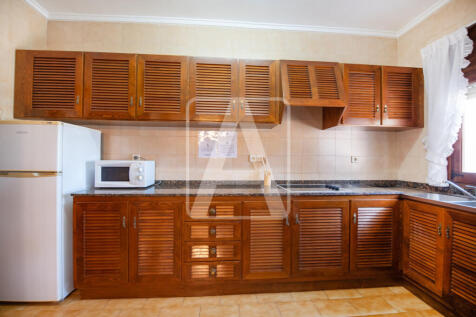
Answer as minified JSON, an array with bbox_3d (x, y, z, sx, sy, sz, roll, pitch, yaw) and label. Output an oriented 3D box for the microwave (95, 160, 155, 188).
[{"bbox_3d":[-1.108,0.148,1.991,0.446,0.257,0.317,0,0,-4],"label":"microwave"}]

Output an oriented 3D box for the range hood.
[{"bbox_3d":[0.723,-0.648,2.072,0.608,0.617,0.490,1,0,-4],"label":"range hood"}]

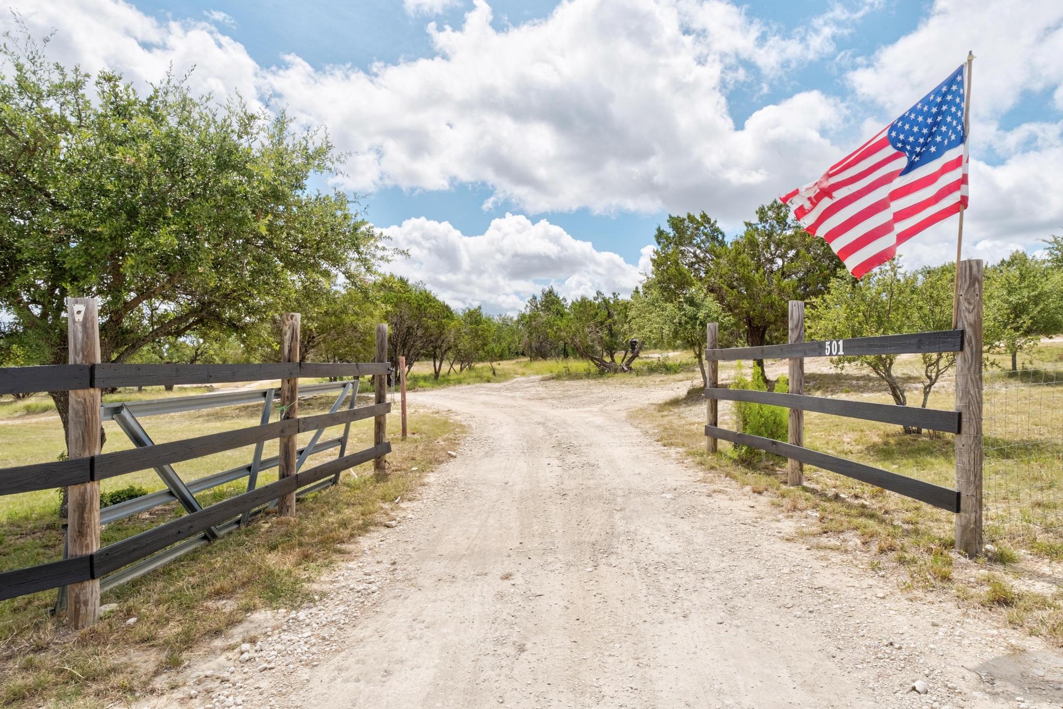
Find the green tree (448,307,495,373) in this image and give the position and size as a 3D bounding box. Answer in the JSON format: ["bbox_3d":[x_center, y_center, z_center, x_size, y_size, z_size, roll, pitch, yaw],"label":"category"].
[{"bbox_3d":[-3.264,-0.778,30.000,2.580,3.600,2.500,0,0,0],"label":"green tree"}]

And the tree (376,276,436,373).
[{"bbox_3d":[-5.201,-1.009,23.500,2.570,4.520,2.600,0,0,0],"label":"tree"}]

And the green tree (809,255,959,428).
[{"bbox_3d":[6.292,-0.148,10.000,2.680,3.050,2.600,0,0,0],"label":"green tree"}]

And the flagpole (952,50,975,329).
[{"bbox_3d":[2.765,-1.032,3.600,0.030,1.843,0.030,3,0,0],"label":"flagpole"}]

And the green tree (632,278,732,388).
[{"bbox_3d":[5.077,-0.718,19.000,3.380,3.740,3.200,0,0,0],"label":"green tree"}]

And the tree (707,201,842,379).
[{"bbox_3d":[8.675,-2.266,20.000,4.730,6.300,4.700,0,0,0],"label":"tree"}]

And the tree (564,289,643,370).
[{"bbox_3d":[3.310,-1.040,26.000,3.730,3.700,3.600,0,0,0],"label":"tree"}]

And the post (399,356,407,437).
[{"bbox_3d":[-2.071,0.697,9.100,0.100,1.342,0.100,-2,0,0],"label":"post"}]

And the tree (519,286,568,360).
[{"bbox_3d":[0.758,-1.754,32.000,3.020,4.090,3.000,0,0,0],"label":"tree"}]

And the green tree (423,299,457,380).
[{"bbox_3d":[-4.190,-0.680,25.500,1.620,3.700,1.800,0,0,0],"label":"green tree"}]

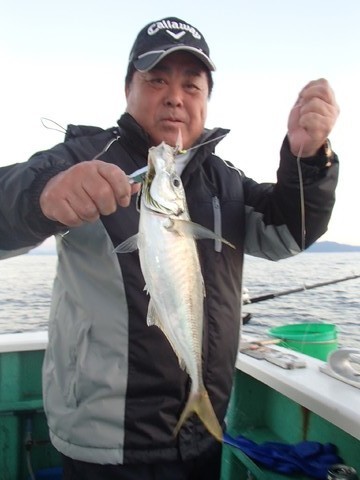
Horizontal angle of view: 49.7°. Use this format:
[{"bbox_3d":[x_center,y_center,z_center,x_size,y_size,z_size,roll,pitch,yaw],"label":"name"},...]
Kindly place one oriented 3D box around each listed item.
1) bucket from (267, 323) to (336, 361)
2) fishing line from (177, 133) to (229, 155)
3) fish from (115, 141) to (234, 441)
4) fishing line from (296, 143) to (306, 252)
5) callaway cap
[{"bbox_3d":[0.526,0.514,1.645,0.295,0.260,0.295,-1,-2,0],"label":"bucket"},{"bbox_3d":[0.036,-0.149,0.600,0.085,0.012,0.012,-22,0,0],"label":"fishing line"},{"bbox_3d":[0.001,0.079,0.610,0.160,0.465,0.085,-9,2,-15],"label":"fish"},{"bbox_3d":[0.188,-0.066,0.600,0.014,0.168,0.012,-2,-2,0],"label":"fishing line"},{"bbox_3d":[-0.017,-0.415,0.825,0.175,0.140,0.255,0,16,-9],"label":"callaway cap"}]

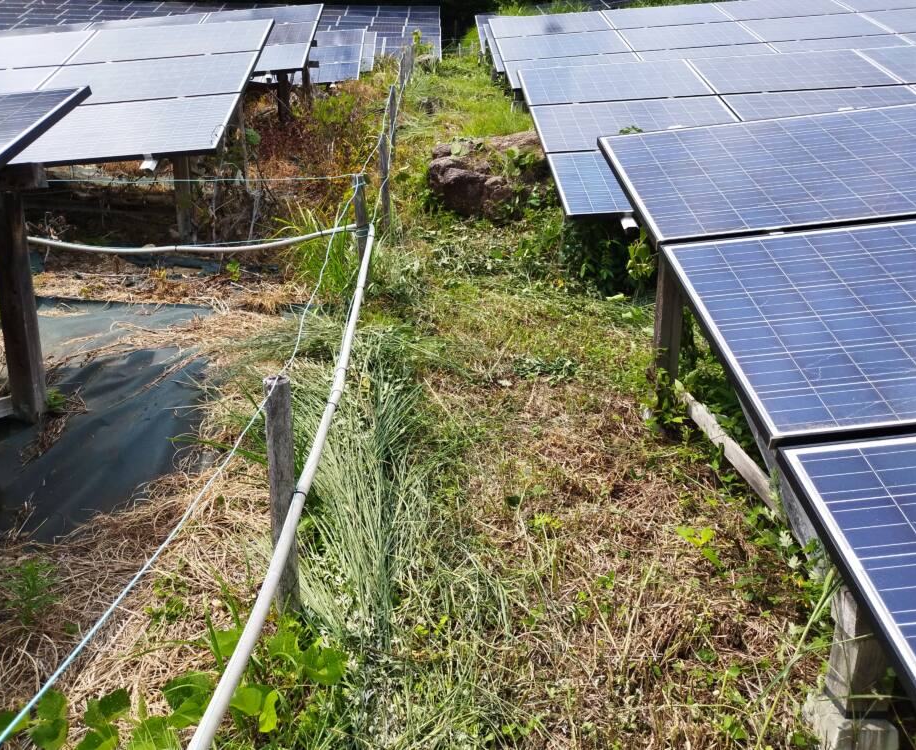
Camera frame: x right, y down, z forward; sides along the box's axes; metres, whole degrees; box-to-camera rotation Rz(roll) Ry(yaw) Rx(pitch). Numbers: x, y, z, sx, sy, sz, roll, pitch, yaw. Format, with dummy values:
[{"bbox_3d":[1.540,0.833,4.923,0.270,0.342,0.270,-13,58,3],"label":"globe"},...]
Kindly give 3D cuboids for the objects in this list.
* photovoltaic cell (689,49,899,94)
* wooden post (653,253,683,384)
[{"bbox_3d":[3.103,-2.817,7.287,1.650,0.042,0.990,-4,39,-1],"label":"photovoltaic cell"},{"bbox_3d":[0.865,-0.240,3.220,0.088,0.720,0.088,-2,10,-2],"label":"wooden post"}]

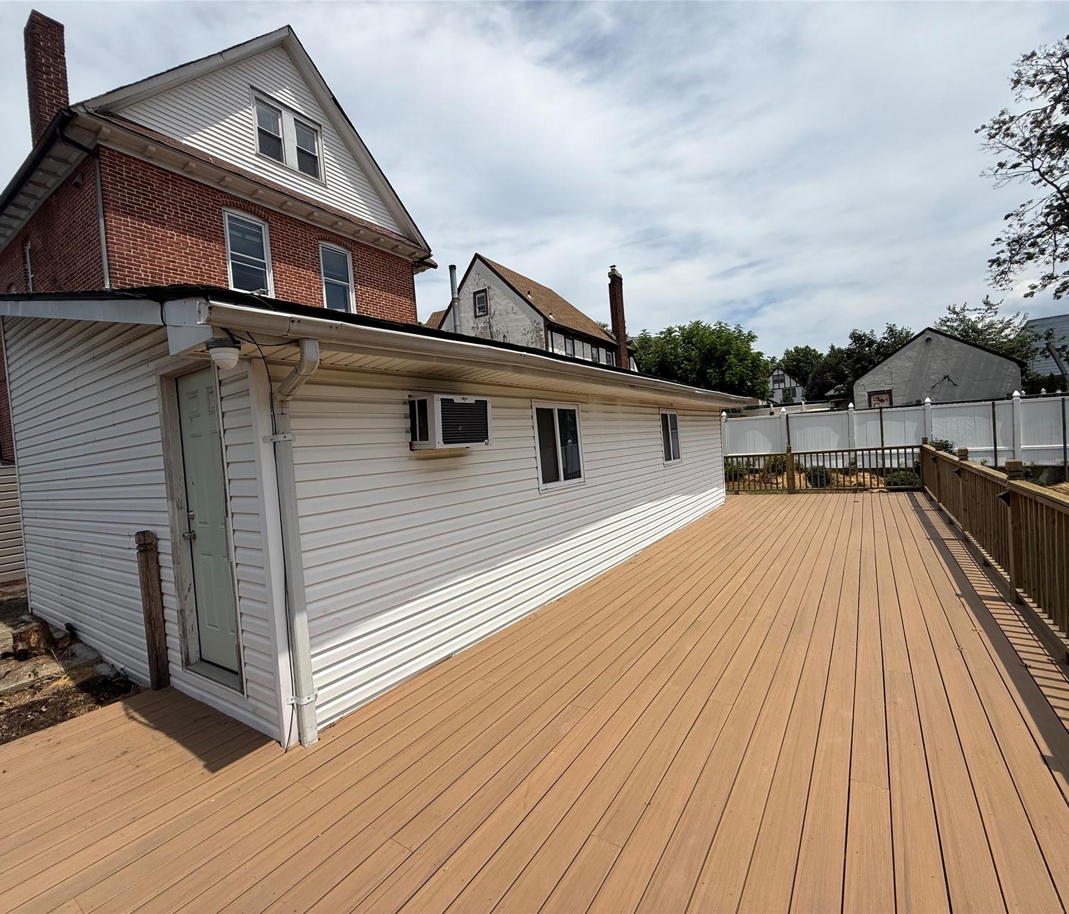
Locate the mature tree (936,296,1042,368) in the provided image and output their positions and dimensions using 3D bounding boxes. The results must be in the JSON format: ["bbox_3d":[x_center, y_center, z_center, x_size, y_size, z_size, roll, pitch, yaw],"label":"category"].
[{"bbox_3d":[20.667,-3.843,22.058,5.200,6.570,5.200,-4,1,34],"label":"mature tree"}]

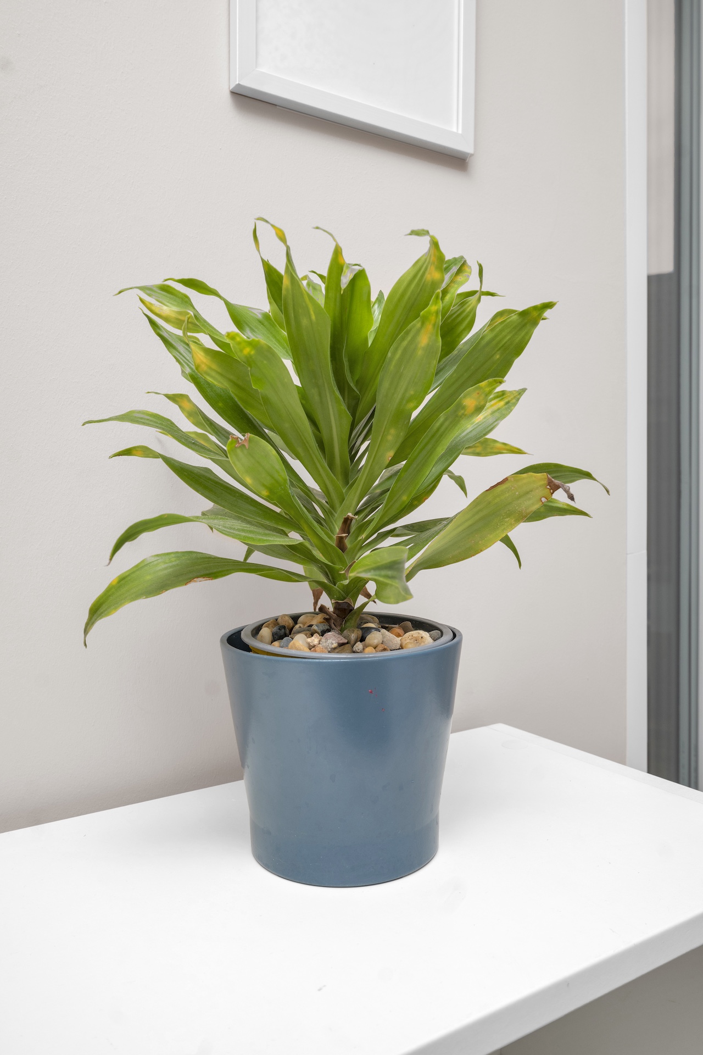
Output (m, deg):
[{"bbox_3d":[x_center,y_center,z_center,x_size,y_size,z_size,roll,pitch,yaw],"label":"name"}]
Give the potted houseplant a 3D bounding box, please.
[{"bbox_3d":[-0.005,0.004,0.665,0.420,0.510,0.390,0,2,0],"label":"potted houseplant"}]

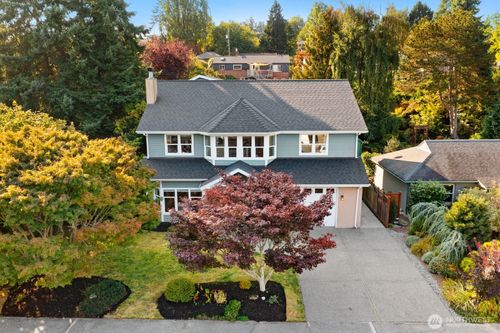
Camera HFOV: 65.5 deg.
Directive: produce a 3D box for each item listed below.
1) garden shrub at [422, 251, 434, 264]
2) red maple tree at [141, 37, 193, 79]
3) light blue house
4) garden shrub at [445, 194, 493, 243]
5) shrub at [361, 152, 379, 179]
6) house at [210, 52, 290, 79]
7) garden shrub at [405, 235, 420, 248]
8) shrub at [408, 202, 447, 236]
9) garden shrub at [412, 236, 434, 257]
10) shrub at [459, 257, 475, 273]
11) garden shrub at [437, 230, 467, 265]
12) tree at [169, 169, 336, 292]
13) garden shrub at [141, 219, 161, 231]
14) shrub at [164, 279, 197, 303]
[{"bbox_3d":[7.850,4.006,17.091,0.520,0.580,0.520,0,11,0],"label":"garden shrub"},{"bbox_3d":[-10.028,-11.251,46.681,6.500,8.200,6.300,0,12,0],"label":"red maple tree"},{"bbox_3d":[0.175,-1.569,24.816,12.400,8.150,11.000,0,12,0],"label":"light blue house"},{"bbox_3d":[10.642,2.493,18.932,2.300,2.550,2.200,0,12,0],"label":"garden shrub"},{"bbox_3d":[10.350,-0.133,33.559,1.800,2.600,1.800,0,11,0],"label":"shrub"},{"bbox_3d":[0.268,-18.247,73.819,14.800,5.600,9.000,0,12,0],"label":"house"},{"bbox_3d":[7.922,3.537,18.950,0.760,0.600,0.750,0,12,0],"label":"garden shrub"},{"bbox_3d":[9.350,2.772,20.471,1.850,1.750,1.600,0,11,0],"label":"shrub"},{"bbox_3d":[7.970,3.692,17.948,1.050,0.880,1.000,0,11,0],"label":"garden shrub"},{"bbox_3d":[8.980,4.099,16.142,0.650,0.750,0.620,0,11,0],"label":"shrub"},{"bbox_3d":[8.850,3.536,17.104,1.250,1.500,1.200,0,11,0],"label":"garden shrub"},{"bbox_3d":[0.092,2.402,14.312,6.050,4.750,5.700,0,12,0],"label":"tree"},{"bbox_3d":[-5.452,3.048,21.299,1.050,0.580,0.900,0,12,0],"label":"garden shrub"},{"bbox_3d":[-2.520,4.461,14.093,1.150,0.800,1.100,0,11,0],"label":"shrub"}]

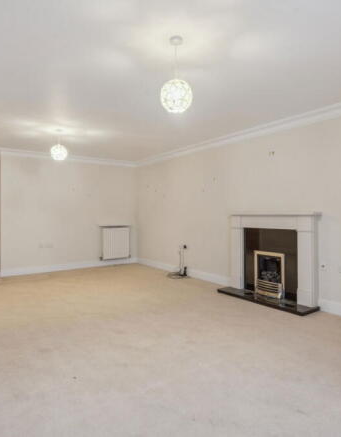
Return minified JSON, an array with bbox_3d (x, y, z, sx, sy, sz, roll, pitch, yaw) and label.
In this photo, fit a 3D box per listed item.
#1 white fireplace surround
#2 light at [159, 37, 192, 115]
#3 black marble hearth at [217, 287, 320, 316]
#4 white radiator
[{"bbox_3d":[1.357,0.493,3.963,0.186,1.156,1.285,-1,1,-37],"label":"white fireplace surround"},{"bbox_3d":[0.043,-0.998,2.045,0.218,0.502,0.218,0,1,0],"label":"light"},{"bbox_3d":[1.269,1.089,3.927,0.384,0.035,1.285,-1,1,-37],"label":"black marble hearth"},{"bbox_3d":[-1.243,0.559,6.652,0.671,0.739,0.080,-1,1,-37],"label":"white radiator"}]

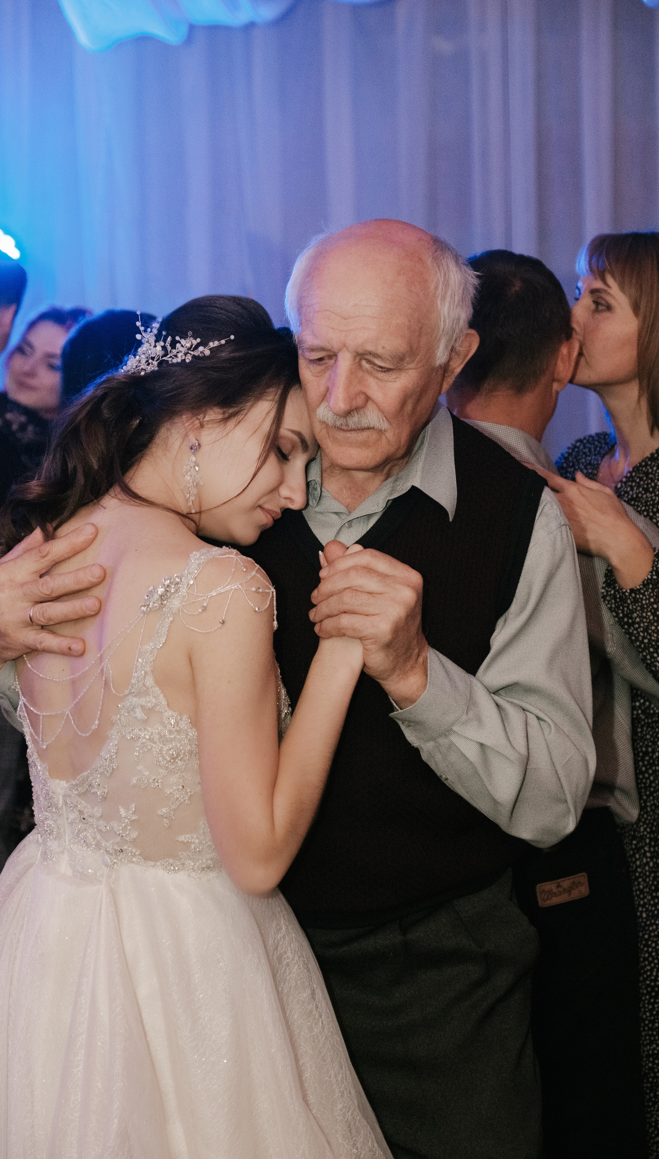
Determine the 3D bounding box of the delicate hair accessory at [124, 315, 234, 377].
[{"bbox_3d":[-0.143,-0.219,2.060,0.110,0.045,0.045,-16,-18,20],"label":"delicate hair accessory"}]

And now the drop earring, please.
[{"bbox_3d":[-0.126,-0.097,2.030,0.018,0.070,0.012,2,3,14],"label":"drop earring"}]

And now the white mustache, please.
[{"bbox_3d":[0.022,-0.156,2.085,0.075,0.026,0.028,9,19,22],"label":"white mustache"}]

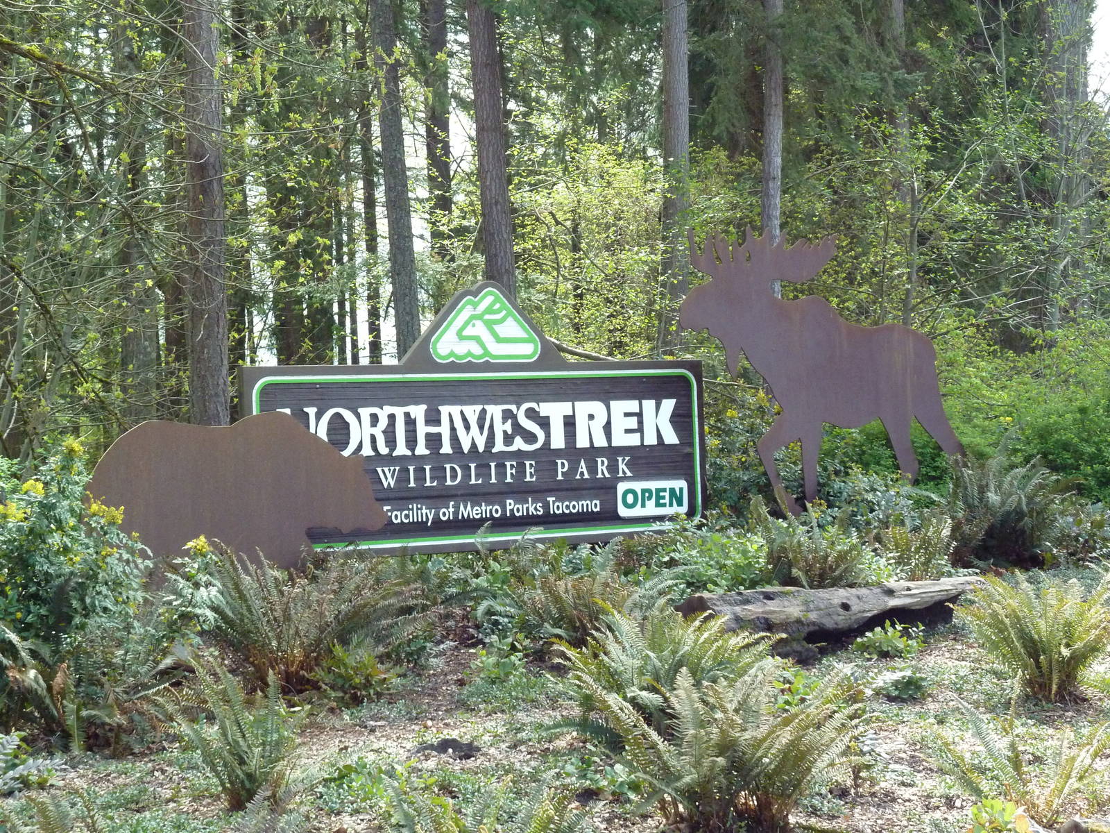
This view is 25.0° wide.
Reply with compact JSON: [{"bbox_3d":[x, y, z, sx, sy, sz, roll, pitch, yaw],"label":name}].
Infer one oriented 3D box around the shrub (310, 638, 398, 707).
[{"bbox_3d":[-1.130,1.434,14.050,0.510,0.340,0.460,-2,0,0],"label":"shrub"}]

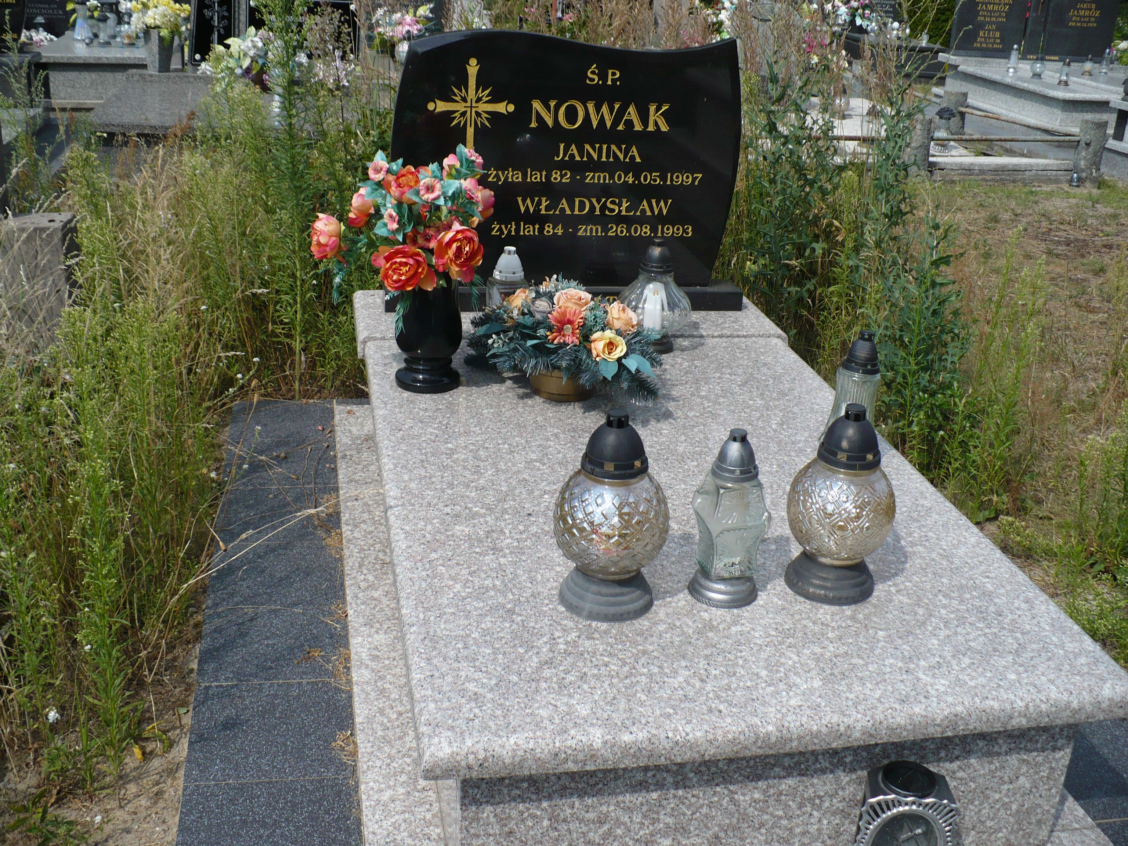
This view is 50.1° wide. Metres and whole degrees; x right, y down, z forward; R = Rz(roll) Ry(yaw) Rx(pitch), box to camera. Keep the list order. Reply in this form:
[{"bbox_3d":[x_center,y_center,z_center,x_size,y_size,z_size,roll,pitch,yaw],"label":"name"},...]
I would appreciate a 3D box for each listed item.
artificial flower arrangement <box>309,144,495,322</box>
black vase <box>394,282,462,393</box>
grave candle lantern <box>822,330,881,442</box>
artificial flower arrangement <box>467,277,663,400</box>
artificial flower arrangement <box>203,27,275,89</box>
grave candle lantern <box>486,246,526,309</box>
[{"bbox_3d":[-0.353,-0.419,2.633,0.405,0.355,0.322,-2,25,-12],"label":"artificial flower arrangement"},{"bbox_3d":[-0.309,-0.228,2.765,0.153,0.278,0.153,-2,25,-12],"label":"black vase"},{"bbox_3d":[0.614,-0.055,2.529,0.131,0.282,0.131,-2,25,-12],"label":"grave candle lantern"},{"bbox_3d":[0.003,-0.185,2.769,0.427,0.211,0.322,-2,25,-12],"label":"artificial flower arrangement"},{"bbox_3d":[-1.595,-1.794,5.923,0.360,0.290,0.290,-2,25,-12],"label":"artificial flower arrangement"},{"bbox_3d":[-0.140,-0.347,3.121,0.102,0.218,0.102,-5,26,-18],"label":"grave candle lantern"}]

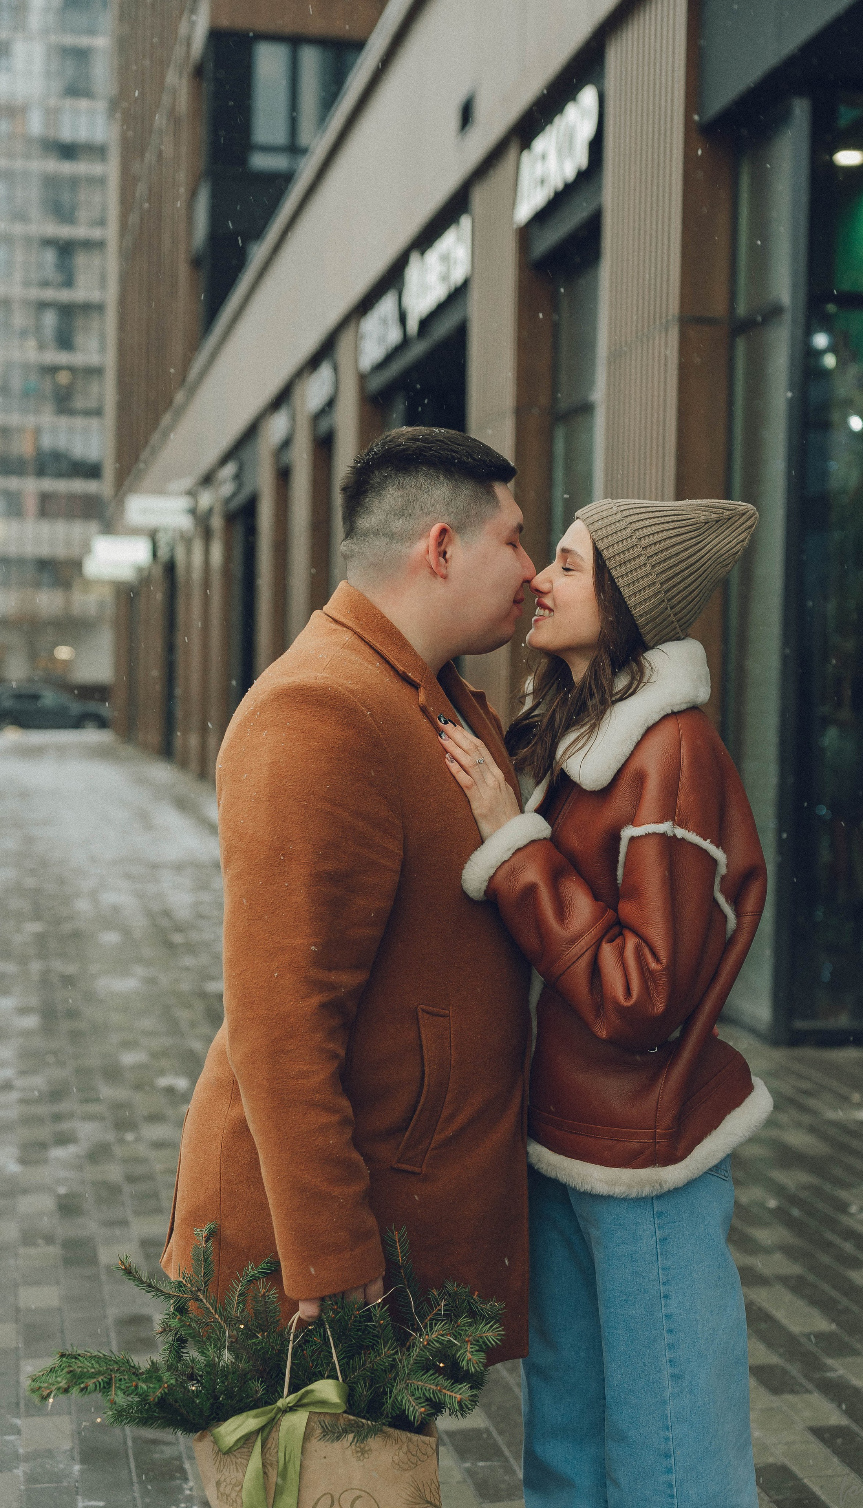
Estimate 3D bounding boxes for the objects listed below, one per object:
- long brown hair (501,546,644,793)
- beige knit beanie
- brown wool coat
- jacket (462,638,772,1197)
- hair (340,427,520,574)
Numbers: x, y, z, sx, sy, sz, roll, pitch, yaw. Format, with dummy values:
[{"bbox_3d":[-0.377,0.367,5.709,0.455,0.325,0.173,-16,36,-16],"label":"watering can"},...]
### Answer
[{"bbox_3d":[0.178,-0.108,2.670,0.185,0.300,0.200,1,2,-7],"label":"long brown hair"},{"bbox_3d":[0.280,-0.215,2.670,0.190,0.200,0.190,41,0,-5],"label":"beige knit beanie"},{"bbox_3d":[-0.096,0.249,2.680,0.420,0.880,0.560,1,2,3],"label":"brown wool coat"},{"bbox_3d":[0.219,0.192,2.680,0.360,0.630,0.490,1,2,-7],"label":"jacket"},{"bbox_3d":[-0.003,-0.299,2.660,0.207,0.172,0.170,1,2,-3],"label":"hair"}]

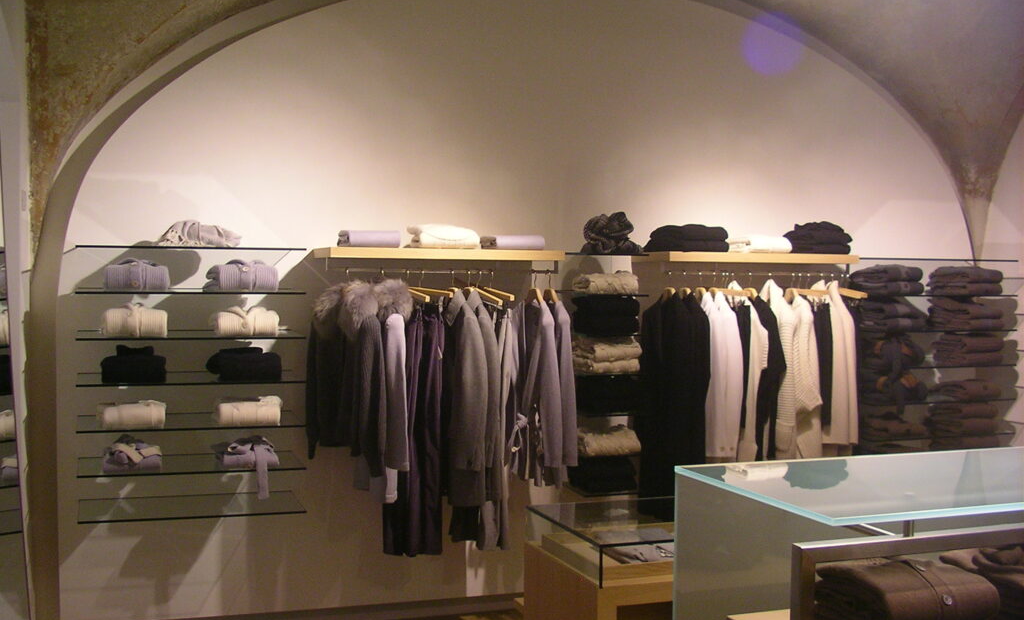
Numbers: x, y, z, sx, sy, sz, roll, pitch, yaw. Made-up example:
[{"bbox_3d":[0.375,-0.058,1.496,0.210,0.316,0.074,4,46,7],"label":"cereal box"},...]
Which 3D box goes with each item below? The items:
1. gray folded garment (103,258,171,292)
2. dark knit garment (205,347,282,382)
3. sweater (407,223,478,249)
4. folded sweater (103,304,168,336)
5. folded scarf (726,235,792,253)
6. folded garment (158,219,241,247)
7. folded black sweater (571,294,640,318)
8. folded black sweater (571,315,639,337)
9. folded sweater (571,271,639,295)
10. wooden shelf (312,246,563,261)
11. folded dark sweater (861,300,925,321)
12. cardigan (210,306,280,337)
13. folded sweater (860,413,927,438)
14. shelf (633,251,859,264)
[{"bbox_3d":[-1.487,-0.137,4.451,0.243,0.119,0.270,0,3,-19],"label":"gray folded garment"},{"bbox_3d":[-1.099,0.220,4.590,0.275,0.117,0.270,0,3,-19],"label":"dark knit garment"},{"bbox_3d":[-0.304,-0.316,4.905,0.267,0.100,0.267,0,3,-19],"label":"sweater"},{"bbox_3d":[-1.435,0.034,4.261,0.230,0.115,0.270,0,3,-23],"label":"folded sweater"},{"bbox_3d":[1.168,-0.314,5.313,0.226,0.079,0.210,0,3,-19],"label":"folded scarf"},{"bbox_3d":[-1.279,-0.312,4.621,0.310,0.107,0.249,0,3,-19],"label":"folded garment"},{"bbox_3d":[0.419,-0.017,5.063,0.240,0.096,0.230,0,3,-19],"label":"folded black sweater"},{"bbox_3d":[0.405,0.061,5.038,0.240,0.081,0.265,0,3,-20],"label":"folded black sweater"},{"bbox_3d":[0.415,-0.126,5.071,0.237,0.100,0.261,0,3,-20],"label":"folded sweater"},{"bbox_3d":[-0.316,-0.245,4.884,1.020,0.041,0.406,0,3,-19],"label":"wooden shelf"},{"bbox_3d":[1.910,-0.002,5.713,0.226,0.080,0.270,0,2,-19],"label":"folded dark sweater"},{"bbox_3d":[-1.089,0.043,4.602,0.244,0.110,0.270,0,3,-19],"label":"cardigan"},{"bbox_3d":[1.876,0.571,5.581,0.240,0.096,0.265,0,3,-20],"label":"folded sweater"},{"bbox_3d":[1.120,-0.248,5.441,1.002,0.042,0.431,0,3,-19],"label":"shelf"}]

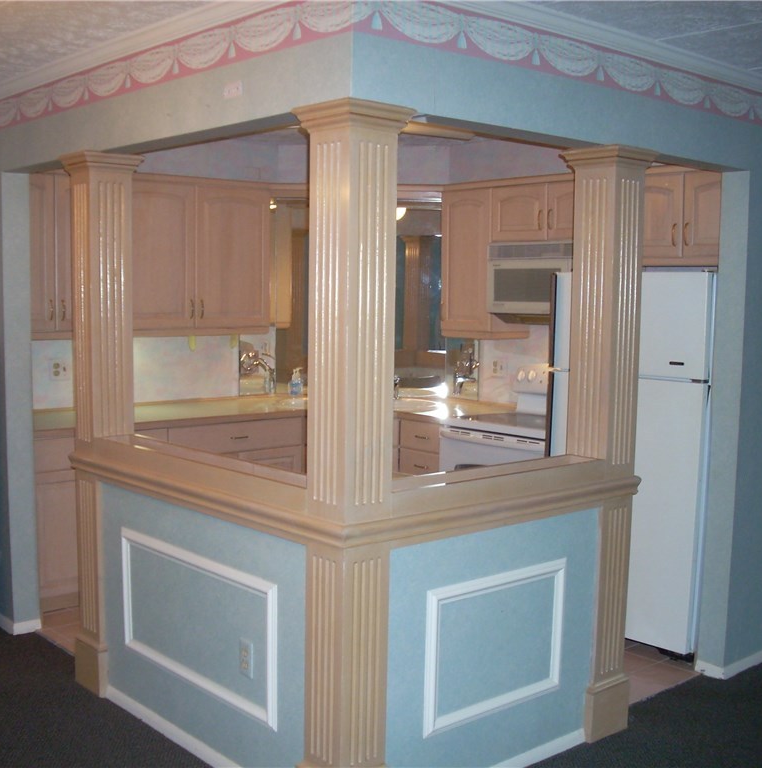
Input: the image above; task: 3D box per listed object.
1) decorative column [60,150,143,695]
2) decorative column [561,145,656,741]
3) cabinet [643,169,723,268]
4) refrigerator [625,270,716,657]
[{"bbox_3d":[-1.087,0.165,4.305,0.235,2.090,0.235,-4,7,-42],"label":"decorative column"},{"bbox_3d":[0.782,0.225,3.931,0.235,2.090,0.235,-4,7,-42],"label":"decorative column"},{"bbox_3d":[1.468,-0.772,5.081,0.330,0.456,0.780,-4,7,-42],"label":"cabinet"},{"bbox_3d":[1.306,0.332,5.043,0.720,1.680,0.785,-4,7,-42],"label":"refrigerator"}]

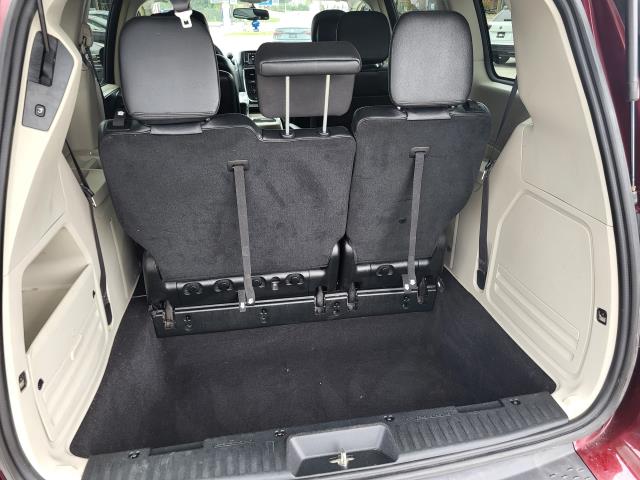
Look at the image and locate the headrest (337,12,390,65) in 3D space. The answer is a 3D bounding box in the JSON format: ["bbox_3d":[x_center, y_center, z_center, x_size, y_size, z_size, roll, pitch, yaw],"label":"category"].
[{"bbox_3d":[0.187,-0.922,2.202,0.250,0.214,0.130,-5,24,-10],"label":"headrest"}]

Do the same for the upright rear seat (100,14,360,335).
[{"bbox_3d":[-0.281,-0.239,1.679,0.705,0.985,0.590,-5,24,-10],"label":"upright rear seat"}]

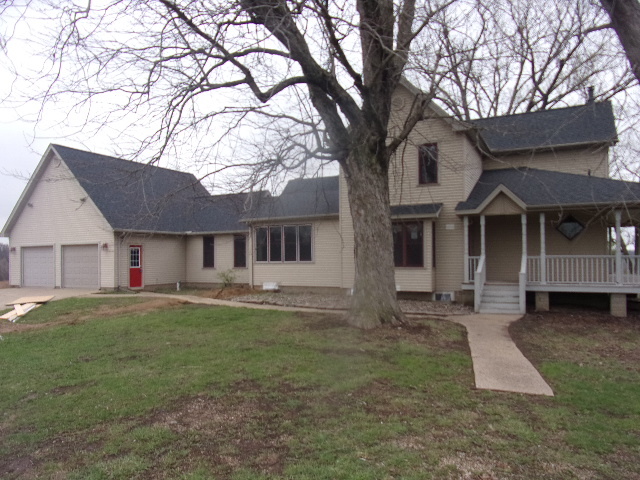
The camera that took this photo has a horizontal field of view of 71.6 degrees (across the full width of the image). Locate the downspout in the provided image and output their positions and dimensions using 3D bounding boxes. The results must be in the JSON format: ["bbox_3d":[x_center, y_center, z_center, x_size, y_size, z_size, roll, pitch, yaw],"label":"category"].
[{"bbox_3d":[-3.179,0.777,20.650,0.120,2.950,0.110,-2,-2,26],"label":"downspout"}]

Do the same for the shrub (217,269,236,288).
[{"bbox_3d":[-4.636,1.909,22.000,0.980,0.980,0.900,0,-2,-12],"label":"shrub"}]

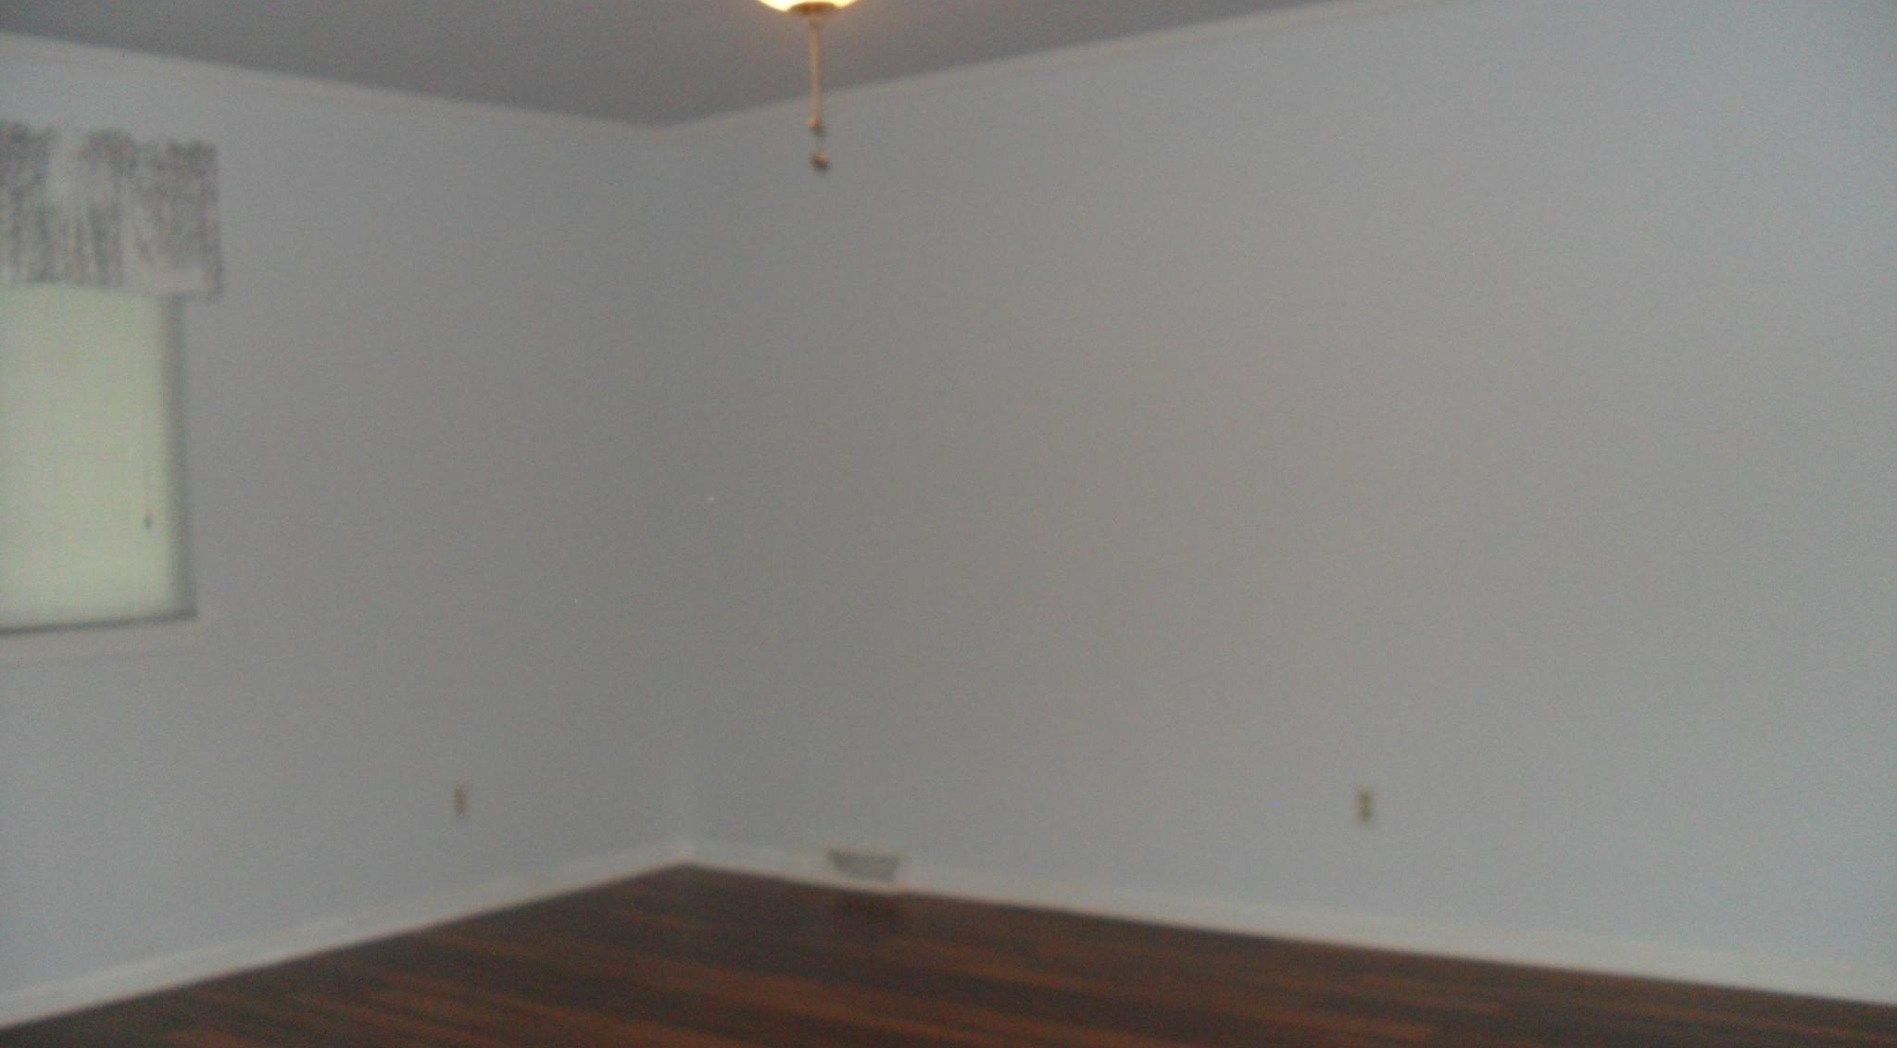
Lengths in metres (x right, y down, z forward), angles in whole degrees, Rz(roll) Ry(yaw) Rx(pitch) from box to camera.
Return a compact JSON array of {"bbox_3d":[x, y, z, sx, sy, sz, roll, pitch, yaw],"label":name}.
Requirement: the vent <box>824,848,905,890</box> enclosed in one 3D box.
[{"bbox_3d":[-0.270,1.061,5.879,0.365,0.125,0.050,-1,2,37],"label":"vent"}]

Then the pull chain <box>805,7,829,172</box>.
[{"bbox_3d":[-0.216,-0.716,3.163,0.030,0.270,0.030,-2,2,0],"label":"pull chain"}]

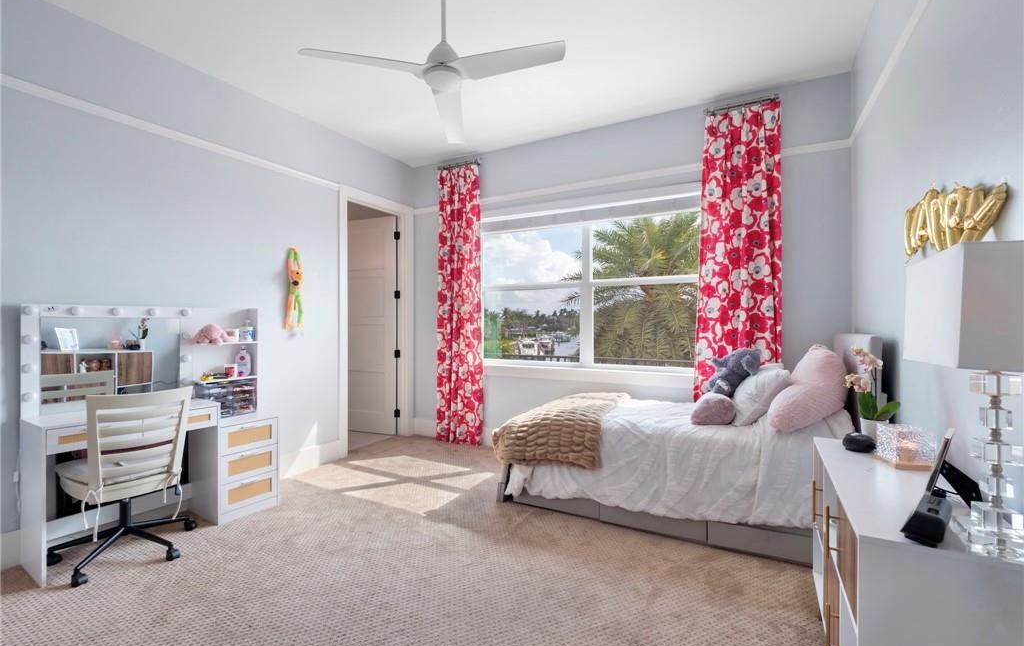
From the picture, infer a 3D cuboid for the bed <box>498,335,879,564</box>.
[{"bbox_3d":[1.098,0.658,2.921,2.080,1.180,1.060,0,0,27],"label":"bed"}]

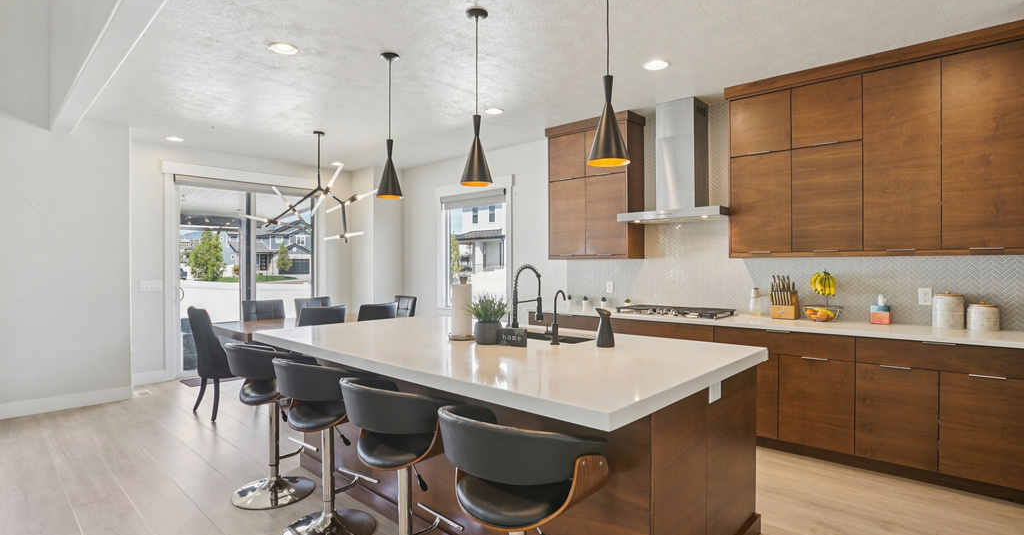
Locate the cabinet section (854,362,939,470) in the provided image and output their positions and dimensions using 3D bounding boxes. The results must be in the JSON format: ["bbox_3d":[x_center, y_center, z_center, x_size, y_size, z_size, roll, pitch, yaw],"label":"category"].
[{"bbox_3d":[2.575,0.916,3.398,0.418,0.603,0.581,0,0,42],"label":"cabinet section"}]

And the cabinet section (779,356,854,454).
[{"bbox_3d":[2.249,0.916,3.687,0.455,0.603,0.581,0,0,42],"label":"cabinet section"}]

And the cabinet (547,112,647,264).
[{"bbox_3d":[0.823,-0.745,5.085,0.955,1.340,0.370,0,0,43],"label":"cabinet"}]

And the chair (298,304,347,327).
[{"bbox_3d":[-1.881,0.823,4.771,0.600,0.950,0.460,0,0,43],"label":"chair"}]

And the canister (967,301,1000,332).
[{"bbox_3d":[3.030,0.320,3.290,0.160,0.192,0.160,0,1,43],"label":"canister"}]

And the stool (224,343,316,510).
[{"bbox_3d":[-1.352,0.877,2.959,0.510,0.856,0.480,0,0,43],"label":"stool"}]

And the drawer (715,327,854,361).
[{"bbox_3d":[2.052,0.534,3.805,0.917,0.165,0.480,0,1,43],"label":"drawer"}]

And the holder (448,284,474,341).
[{"bbox_3d":[-0.288,0.231,2.944,0.148,0.366,0.148,0,0,0],"label":"holder"}]

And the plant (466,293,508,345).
[{"bbox_3d":[-0.132,0.285,2.804,0.235,0.262,0.235,0,0,0],"label":"plant"}]

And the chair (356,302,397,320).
[{"bbox_3d":[-1.490,0.836,5.220,0.590,0.965,0.460,0,0,42],"label":"chair"}]

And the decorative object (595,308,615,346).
[{"bbox_3d":[0.488,0.316,2.676,0.102,0.193,0.093,0,0,18],"label":"decorative object"}]

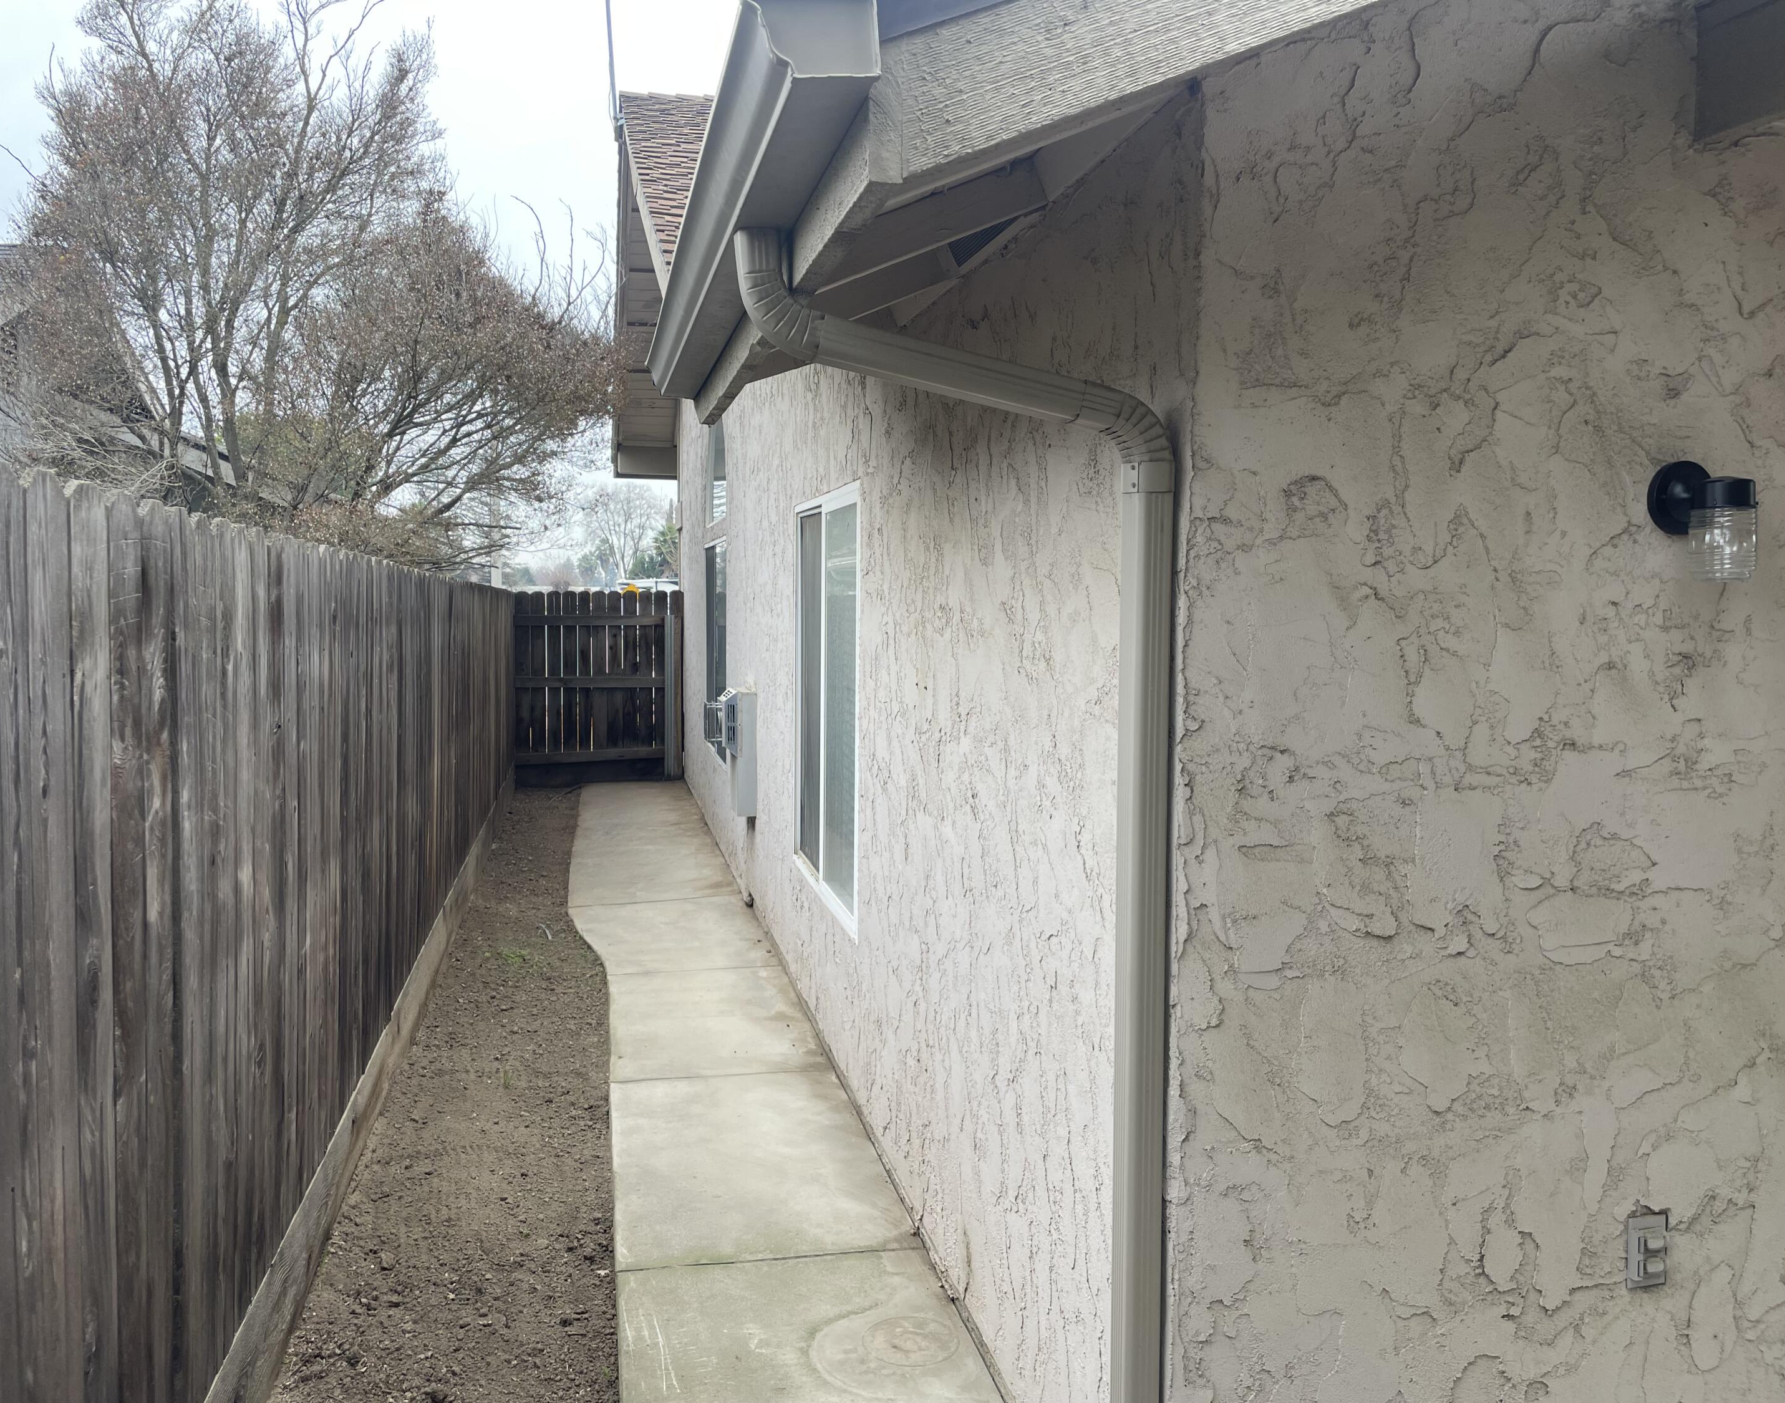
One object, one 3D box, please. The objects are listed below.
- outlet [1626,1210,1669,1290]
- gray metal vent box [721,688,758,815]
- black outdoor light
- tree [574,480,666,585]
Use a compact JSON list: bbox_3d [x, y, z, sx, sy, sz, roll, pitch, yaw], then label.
[{"bbox_3d":[1.215,0.884,2.254,0.070,0.114,0.016,-1,4,-12],"label":"outlet"},{"bbox_3d":[-0.858,0.276,7.799,0.175,0.690,0.370,-1,4,-12],"label":"gray metal vent box"},{"bbox_3d":[1.238,-0.275,2.122,0.116,0.186,0.127,-1,4,-12],"label":"black outdoor light"},{"bbox_3d":[-13.589,-6.978,70.406,4.643,8.311,4.411,-1,4,-12],"label":"tree"}]

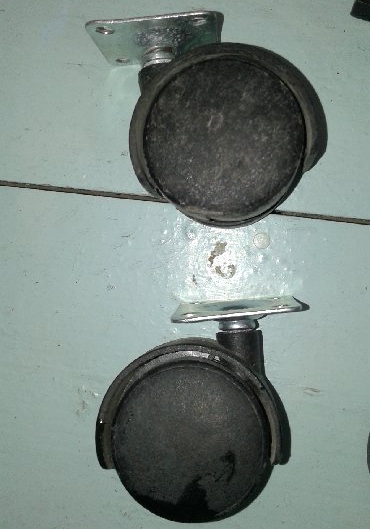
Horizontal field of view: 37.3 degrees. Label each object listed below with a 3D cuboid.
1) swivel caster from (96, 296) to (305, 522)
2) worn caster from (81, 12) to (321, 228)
[{"bbox_3d":[0.006,0.045,0.177,0.067,0.042,0.060,-5,91,2],"label":"swivel caster"},{"bbox_3d":[0.007,-0.042,0.177,0.067,0.042,0.060,-4,92,3],"label":"worn caster"}]

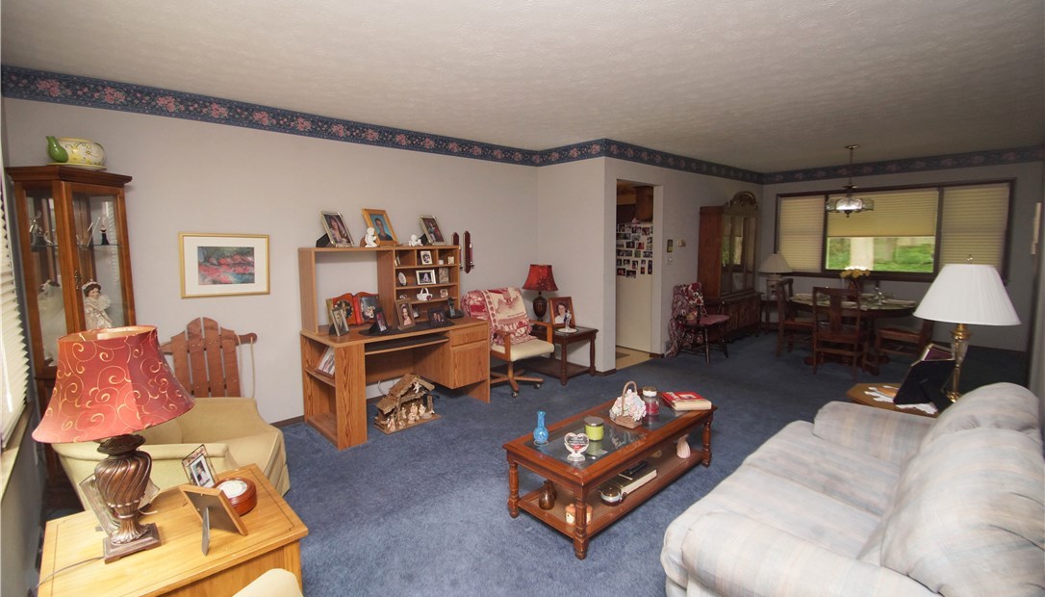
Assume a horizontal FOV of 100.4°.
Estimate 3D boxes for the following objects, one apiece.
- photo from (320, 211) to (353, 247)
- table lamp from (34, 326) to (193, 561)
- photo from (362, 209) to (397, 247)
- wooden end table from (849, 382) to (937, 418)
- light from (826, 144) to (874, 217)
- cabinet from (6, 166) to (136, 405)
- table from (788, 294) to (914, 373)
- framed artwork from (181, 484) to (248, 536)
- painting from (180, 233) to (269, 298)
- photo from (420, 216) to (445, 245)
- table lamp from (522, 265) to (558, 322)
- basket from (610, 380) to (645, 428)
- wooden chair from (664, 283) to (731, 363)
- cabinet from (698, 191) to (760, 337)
[{"bbox_3d":[-1.490,-0.551,3.488,0.040,0.280,0.210,-20,1,19],"label":"photo"},{"bbox_3d":[-1.283,0.450,1.376,0.370,0.700,0.370,-8,10,-41],"label":"table lamp"},{"bbox_3d":[-1.216,-0.605,3.754,0.040,0.335,0.250,-25,-3,26],"label":"photo"},{"bbox_3d":[2.227,0.851,2.449,0.630,0.550,0.630,-7,10,-40],"label":"wooden end table"},{"bbox_3d":[3.686,-1.301,4.891,0.440,0.770,0.440,-7,10,-40],"label":"light"},{"bbox_3d":[-2.440,0.232,2.491,0.330,1.855,0.460,-1,8,-1],"label":"cabinet"},{"bbox_3d":[3.791,0.377,5.020,1.270,0.740,1.270,-7,10,-40],"label":"table"},{"bbox_3d":[-0.972,0.667,1.376,0.160,0.195,0.025,1,27,13],"label":"framed artwork"},{"bbox_3d":[-2.114,-0.240,3.123,0.530,0.445,0.030,-8,10,-41],"label":"painting"},{"bbox_3d":[-0.838,-0.631,4.070,0.040,0.285,0.210,-23,-3,29],"label":"photo"},{"bbox_3d":[0.204,-0.018,4.729,0.380,0.685,0.380,-1,7,0],"label":"table lamp"},{"bbox_3d":[0.616,0.608,2.546,0.135,0.235,0.185,-8,10,-41],"label":"basket"},{"bbox_3d":[2.154,0.274,5.282,0.550,0.880,0.570,-8,10,-41],"label":"wooden chair"},{"bbox_3d":[2.900,-0.425,6.029,1.160,2.060,0.420,-7,10,-40],"label":"cabinet"}]

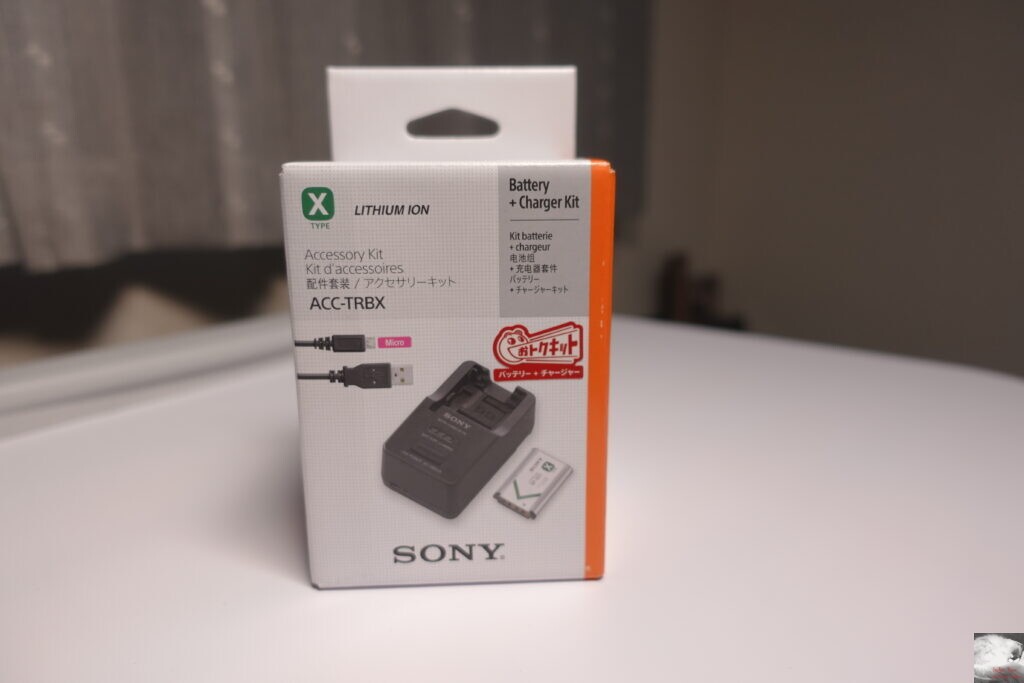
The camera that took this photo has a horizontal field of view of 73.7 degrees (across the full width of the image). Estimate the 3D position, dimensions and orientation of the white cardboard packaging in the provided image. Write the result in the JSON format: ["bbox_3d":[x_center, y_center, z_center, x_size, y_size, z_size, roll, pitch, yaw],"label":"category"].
[{"bbox_3d":[-0.019,-0.008,0.229,0.095,0.167,0.050,-1,13,-3],"label":"white cardboard packaging"}]

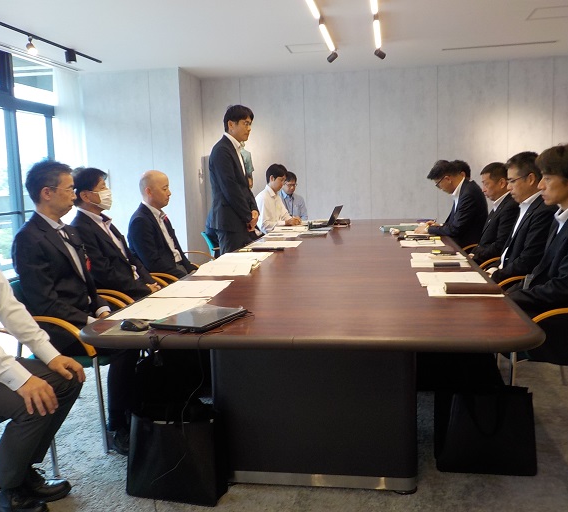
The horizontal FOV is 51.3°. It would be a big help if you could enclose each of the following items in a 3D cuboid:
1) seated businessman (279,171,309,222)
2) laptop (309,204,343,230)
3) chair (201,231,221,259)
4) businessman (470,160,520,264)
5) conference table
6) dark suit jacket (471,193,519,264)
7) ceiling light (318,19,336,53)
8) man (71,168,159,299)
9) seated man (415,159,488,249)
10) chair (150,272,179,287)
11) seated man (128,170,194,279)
[{"bbox_3d":[0.130,-0.304,6.677,0.512,1.251,0.670,-6,9,-27],"label":"seated businessman"},{"bbox_3d":[0.397,-0.386,5.801,0.276,0.217,0.295,0,8,16],"label":"laptop"},{"bbox_3d":[-0.410,0.130,5.338,0.571,0.788,0.561,0,8,10],"label":"chair"},{"bbox_3d":[1.376,-0.018,4.231,0.709,1.271,0.512,0,8,10],"label":"businessman"},{"bbox_3d":[0.454,0.285,4.292,1.576,0.709,4.827,0,8,10],"label":"conference table"},{"bbox_3d":[1.498,-0.141,4.192,0.414,0.621,0.512,0,8,10],"label":"dark suit jacket"},{"bbox_3d":[0.443,-2.142,5.827,0.069,0.069,1.182,0,8,10],"label":"ceiling light"},{"bbox_3d":[-0.855,0.135,3.468,0.729,1.310,0.512,0,8,10],"label":"man"},{"bbox_3d":[1.408,-0.136,4.935,0.670,1.310,0.512,0,8,14],"label":"seated man"},{"bbox_3d":[-0.787,0.328,3.968,0.571,0.788,0.561,0,8,10],"label":"chair"},{"bbox_3d":[-0.732,0.052,4.121,0.729,1.290,0.512,0,8,10],"label":"seated man"}]

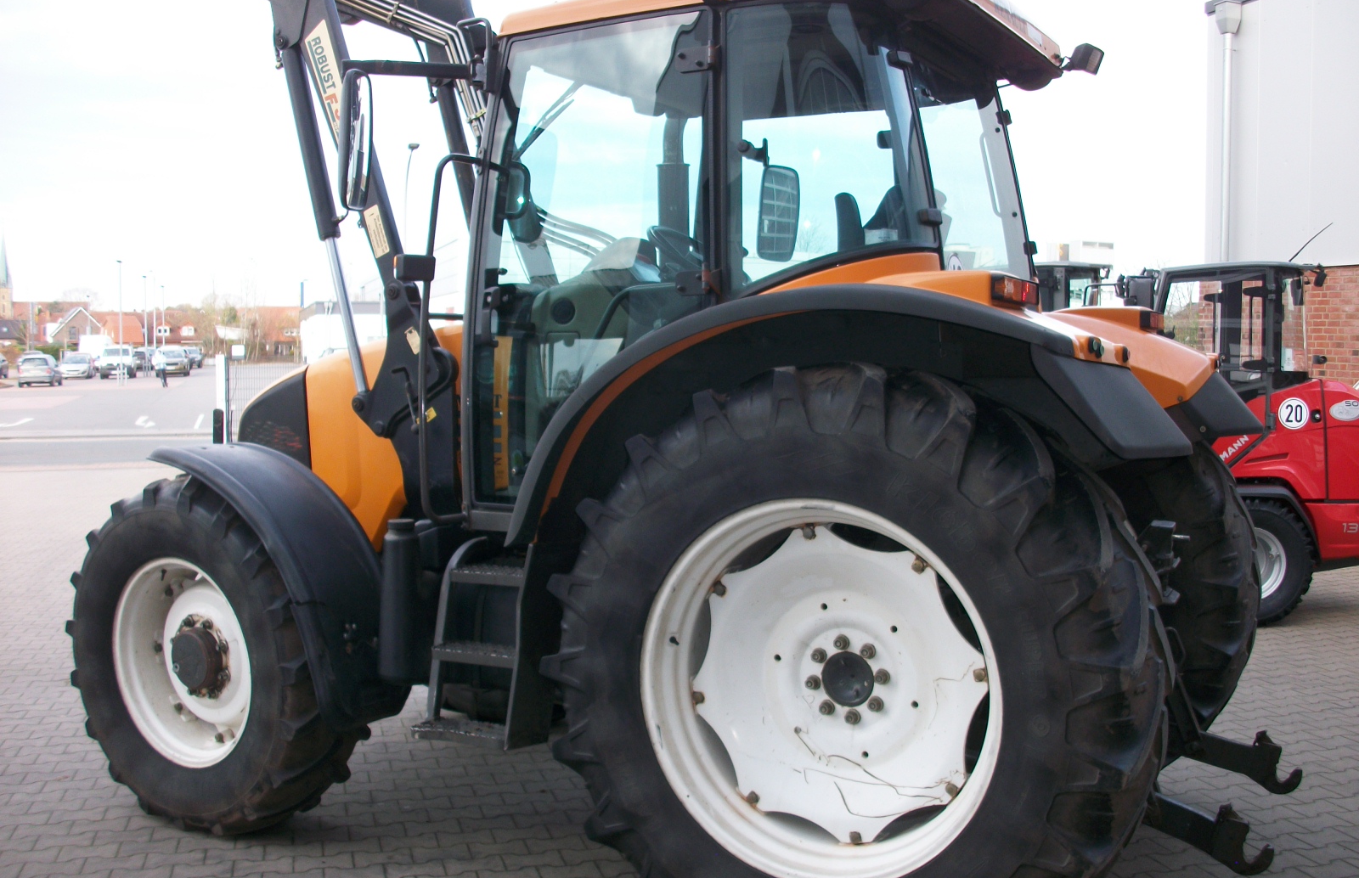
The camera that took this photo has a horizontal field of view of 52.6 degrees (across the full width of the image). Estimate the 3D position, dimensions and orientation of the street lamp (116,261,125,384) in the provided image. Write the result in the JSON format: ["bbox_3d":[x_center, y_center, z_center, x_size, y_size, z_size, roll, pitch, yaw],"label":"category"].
[{"bbox_3d":[-25.833,-5.373,63.500,0.300,5.850,0.500,3,5,37],"label":"street lamp"}]

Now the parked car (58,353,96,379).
[{"bbox_3d":[-30.832,-3.721,70.500,1.720,1.460,4.050,-1,3,-18],"label":"parked car"}]

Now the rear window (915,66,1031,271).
[{"bbox_3d":[0.964,-0.853,4.472,0.060,0.770,0.980,-11,-2,29],"label":"rear window"}]

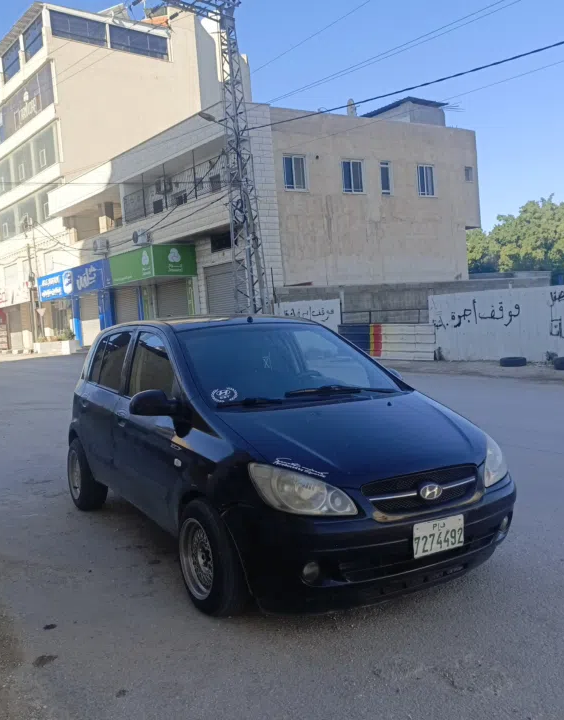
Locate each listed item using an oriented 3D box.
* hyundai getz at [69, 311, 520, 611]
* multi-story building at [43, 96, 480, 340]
[{"bbox_3d":[-0.288,0.459,4.597,1.720,1.485,3.825,-4,3,-30],"label":"hyundai getz"},{"bbox_3d":[-1.374,-5.383,32.117,12.900,9.226,16.200,-6,3,-37],"label":"multi-story building"}]

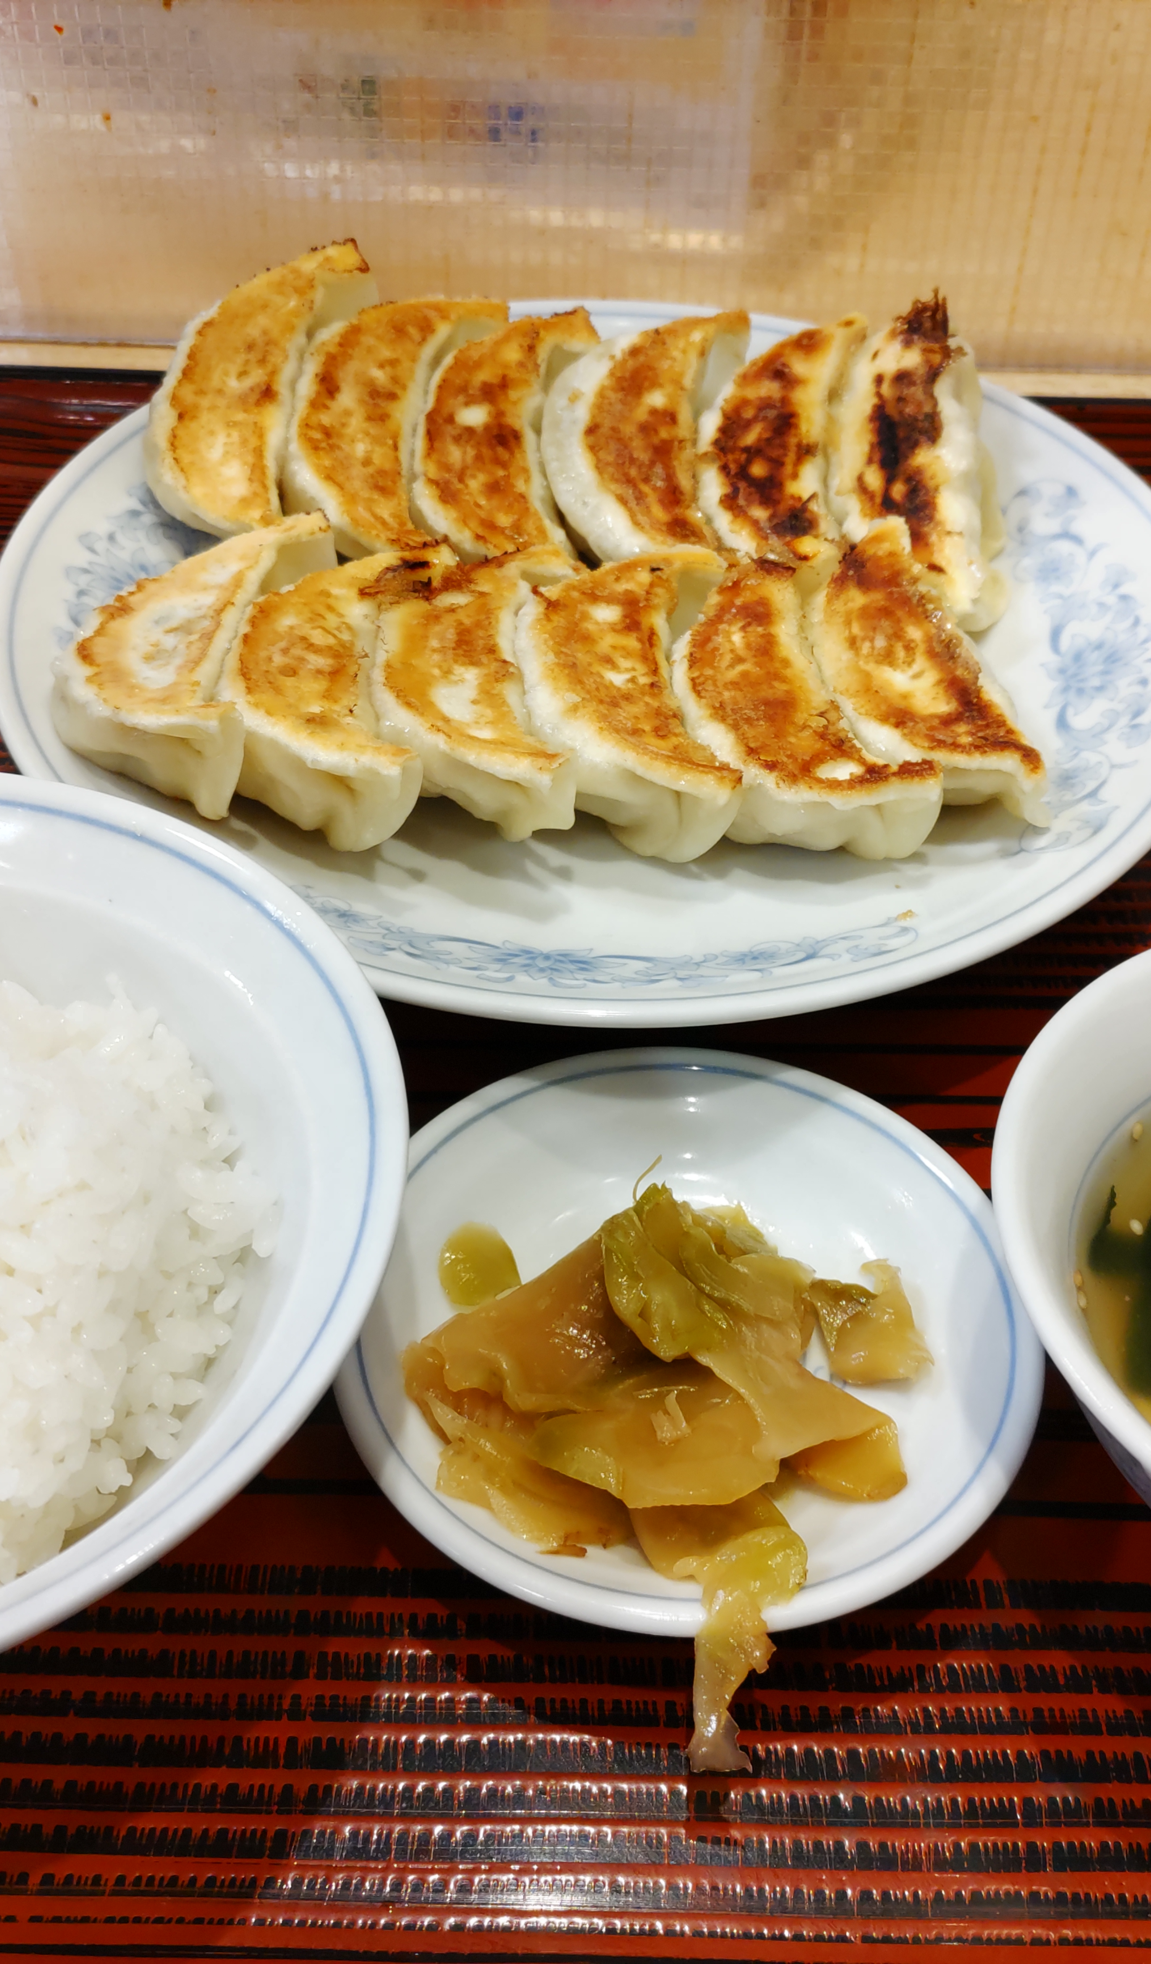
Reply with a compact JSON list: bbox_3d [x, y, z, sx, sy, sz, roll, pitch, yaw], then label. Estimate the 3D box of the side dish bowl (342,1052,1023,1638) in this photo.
[{"bbox_3d":[0.015,0.054,0.285,0.100,0.024,0.100,1,45,-1],"label":"side dish bowl"}]

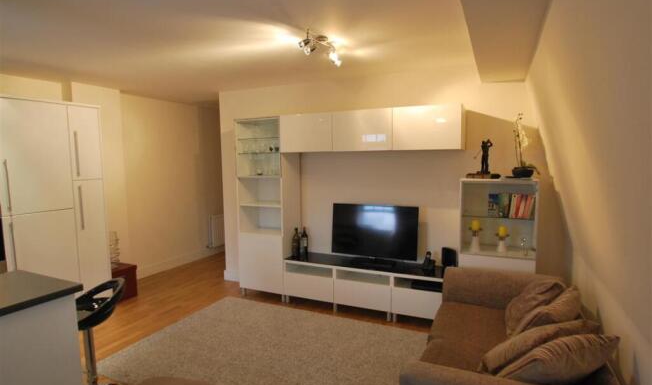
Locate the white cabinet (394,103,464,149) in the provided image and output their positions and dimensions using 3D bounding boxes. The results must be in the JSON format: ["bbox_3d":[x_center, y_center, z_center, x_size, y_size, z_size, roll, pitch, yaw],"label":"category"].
[{"bbox_3d":[0.965,-0.583,3.223,0.595,0.380,0.410,1,5,24],"label":"white cabinet"}]

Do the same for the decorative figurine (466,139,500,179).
[{"bbox_3d":[1.389,-0.302,3.041,0.270,0.360,0.150,1,5,24],"label":"decorative figurine"}]

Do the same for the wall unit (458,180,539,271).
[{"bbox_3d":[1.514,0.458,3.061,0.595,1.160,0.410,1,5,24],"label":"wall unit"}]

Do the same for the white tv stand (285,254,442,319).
[{"bbox_3d":[0.428,0.985,3.608,1.770,0.485,0.420,1,5,24],"label":"white tv stand"}]

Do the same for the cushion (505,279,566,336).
[{"bbox_3d":[1.401,0.761,2.294,0.150,0.410,0.410,43,20,6],"label":"cushion"}]

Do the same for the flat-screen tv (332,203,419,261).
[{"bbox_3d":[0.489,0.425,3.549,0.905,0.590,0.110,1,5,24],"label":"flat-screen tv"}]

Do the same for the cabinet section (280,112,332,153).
[{"bbox_3d":[-0.123,-0.626,3.730,0.600,0.390,0.410,1,5,25],"label":"cabinet section"}]

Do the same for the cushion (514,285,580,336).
[{"bbox_3d":[1.392,0.743,2.153,0.150,0.420,0.410,40,20,2],"label":"cushion"}]

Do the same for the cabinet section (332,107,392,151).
[{"bbox_3d":[0.421,-0.596,3.470,0.600,0.380,0.410,1,5,24],"label":"cabinet section"}]

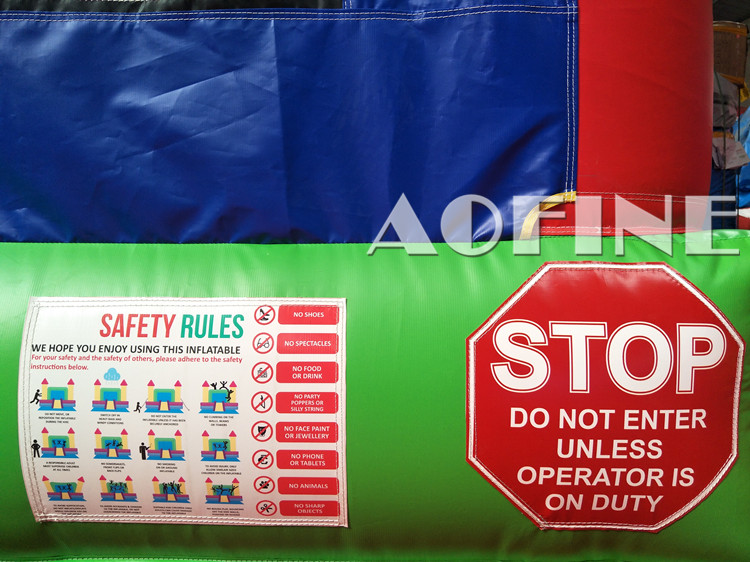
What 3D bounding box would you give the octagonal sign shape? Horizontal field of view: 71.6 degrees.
[{"bbox_3d":[0.322,0.163,0.727,0.387,0.378,0.040,0,3,0],"label":"octagonal sign shape"}]

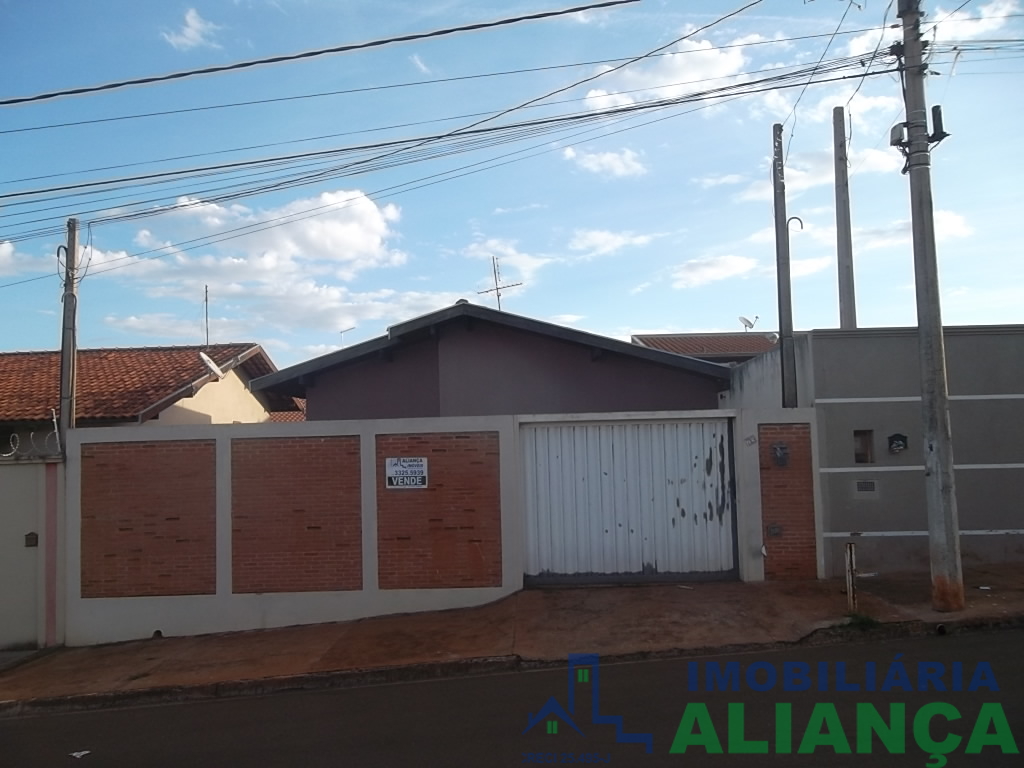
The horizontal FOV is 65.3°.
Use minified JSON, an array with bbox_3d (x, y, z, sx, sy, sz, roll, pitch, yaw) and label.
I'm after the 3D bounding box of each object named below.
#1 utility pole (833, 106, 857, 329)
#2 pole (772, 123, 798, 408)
[{"bbox_3d":[4.879,-0.715,11.578,0.280,6.751,0.240,-1,-4,1],"label":"utility pole"},{"bbox_3d":[3.959,-0.548,11.487,0.240,6.520,0.230,-2,-4,1],"label":"pole"}]

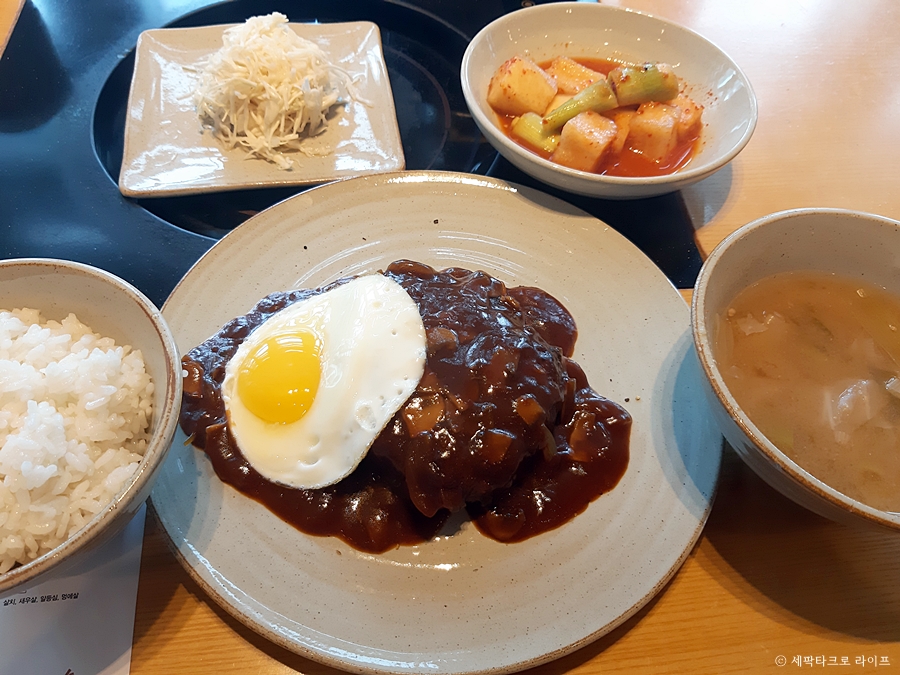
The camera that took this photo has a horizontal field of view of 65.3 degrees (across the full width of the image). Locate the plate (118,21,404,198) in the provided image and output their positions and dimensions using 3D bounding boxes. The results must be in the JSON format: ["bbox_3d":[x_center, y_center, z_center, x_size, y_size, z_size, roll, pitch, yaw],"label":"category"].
[{"bbox_3d":[-0.105,-0.131,0.403,0.143,0.020,0.143,-6,55,-9],"label":"plate"}]

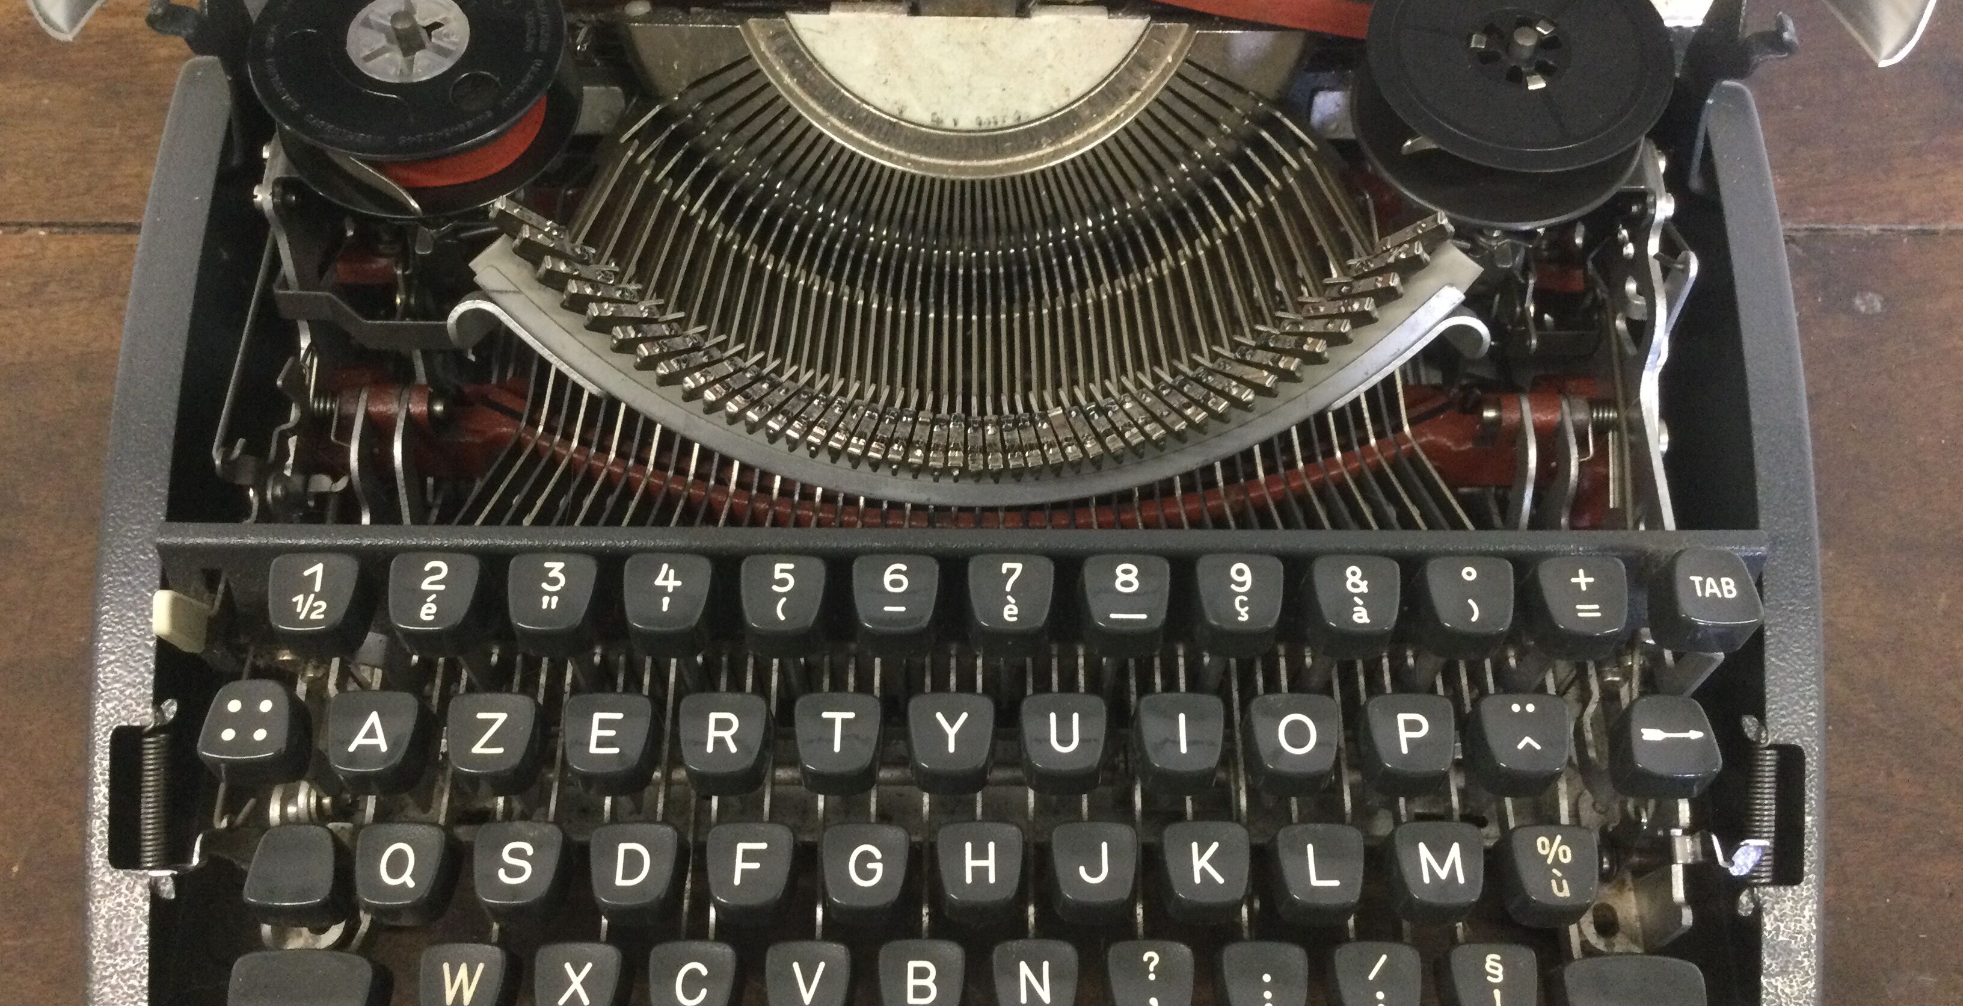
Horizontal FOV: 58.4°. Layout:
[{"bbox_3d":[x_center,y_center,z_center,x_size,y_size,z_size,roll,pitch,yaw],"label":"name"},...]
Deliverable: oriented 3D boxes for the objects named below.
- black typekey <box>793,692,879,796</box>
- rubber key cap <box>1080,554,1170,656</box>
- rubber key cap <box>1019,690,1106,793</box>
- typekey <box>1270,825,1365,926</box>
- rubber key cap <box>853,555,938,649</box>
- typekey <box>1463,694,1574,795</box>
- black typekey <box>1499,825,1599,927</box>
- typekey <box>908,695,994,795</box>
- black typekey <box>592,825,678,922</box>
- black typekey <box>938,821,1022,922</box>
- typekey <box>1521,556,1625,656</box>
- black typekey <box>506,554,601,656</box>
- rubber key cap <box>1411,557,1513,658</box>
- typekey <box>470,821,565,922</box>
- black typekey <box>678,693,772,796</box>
[{"bbox_3d":[-0.024,0.040,0.294,0.015,0.009,0.014,0,61,0],"label":"black typekey"},{"bbox_3d":[0.024,0.017,0.294,0.015,0.009,0.014,0,61,0],"label":"rubber key cap"},{"bbox_3d":[0.014,0.041,0.298,0.015,0.010,0.015,1,62,-2],"label":"rubber key cap"},{"bbox_3d":[0.057,0.062,0.295,0.015,0.009,0.015,0,62,-1],"label":"typekey"},{"bbox_3d":[-0.014,0.017,0.294,0.015,0.009,0.014,0,61,0],"label":"rubber key cap"},{"bbox_3d":[0.092,0.041,0.300,0.015,0.010,0.015,1,62,-2],"label":"typekey"},{"bbox_3d":[0.095,0.062,0.294,0.014,0.011,0.014,0,62,0],"label":"black typekey"},{"bbox_3d":[-0.005,0.041,0.297,0.015,0.010,0.015,1,62,-2],"label":"typekey"},{"bbox_3d":[-0.058,0.062,0.294,0.015,0.009,0.015,0,62,-1],"label":"black typekey"},{"bbox_3d":[0.000,0.062,0.294,0.014,0.011,0.014,0,62,0],"label":"black typekey"},{"bbox_3d":[0.099,0.018,0.293,0.014,0.011,0.014,0,62,0],"label":"typekey"},{"bbox_3d":[-0.071,0.017,0.292,0.014,0.010,0.014,0,62,-1],"label":"black typekey"},{"bbox_3d":[0.082,0.018,0.299,0.015,0.010,0.015,1,62,-2],"label":"rubber key cap"},{"bbox_3d":[-0.078,0.062,0.295,0.015,0.009,0.014,0,61,0],"label":"typekey"},{"bbox_3d":[-0.043,0.040,0.293,0.014,0.010,0.014,0,62,-1],"label":"black typekey"}]

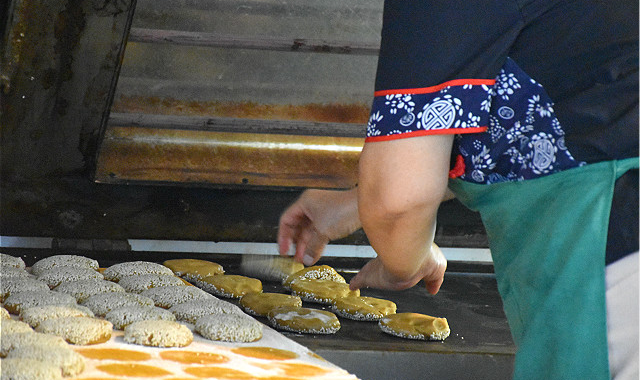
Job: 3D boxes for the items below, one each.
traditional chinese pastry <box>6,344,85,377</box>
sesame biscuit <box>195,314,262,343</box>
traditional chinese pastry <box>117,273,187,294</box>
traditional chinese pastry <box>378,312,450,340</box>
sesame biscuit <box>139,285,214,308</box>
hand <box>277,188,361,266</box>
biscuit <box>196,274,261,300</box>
[{"bbox_3d":[-0.289,0.180,3.934,0.083,0.022,0.083,2,8,-23],"label":"traditional chinese pastry"},{"bbox_3d":[-0.107,0.162,4.363,0.082,0.021,0.082,4,8,0],"label":"sesame biscuit"},{"bbox_3d":[-0.208,0.120,4.615,0.086,0.021,0.086,4,8,0],"label":"traditional chinese pastry"},{"bbox_3d":[0.115,0.165,4.530,0.086,0.019,0.086,4,8,0],"label":"traditional chinese pastry"},{"bbox_3d":[-0.173,0.132,4.542,0.088,0.021,0.088,4,8,0],"label":"sesame biscuit"},{"bbox_3d":[-0.002,0.047,4.780,0.105,0.095,0.090,4,8,-1],"label":"hand"},{"bbox_3d":[-0.112,0.119,4.593,0.083,0.018,0.083,2,8,-23],"label":"biscuit"}]

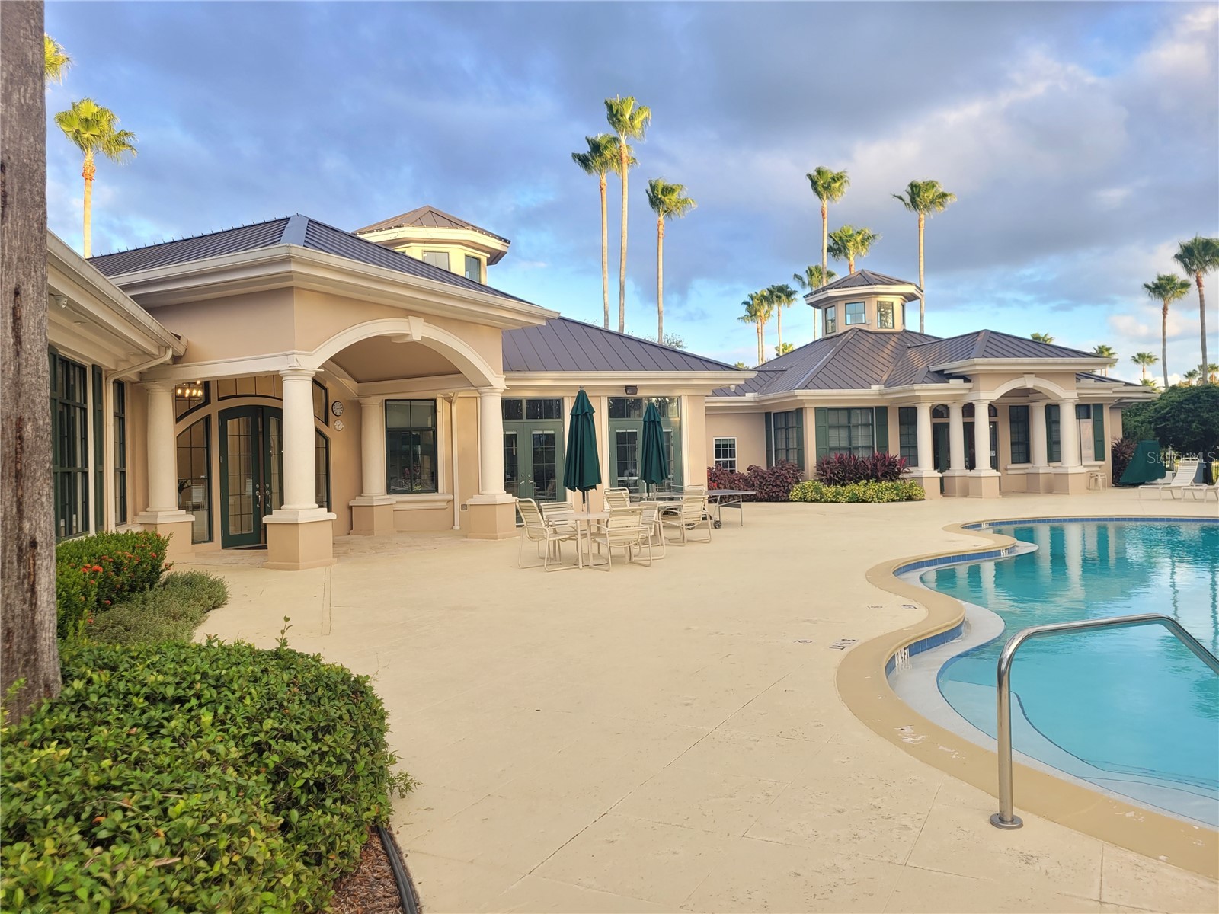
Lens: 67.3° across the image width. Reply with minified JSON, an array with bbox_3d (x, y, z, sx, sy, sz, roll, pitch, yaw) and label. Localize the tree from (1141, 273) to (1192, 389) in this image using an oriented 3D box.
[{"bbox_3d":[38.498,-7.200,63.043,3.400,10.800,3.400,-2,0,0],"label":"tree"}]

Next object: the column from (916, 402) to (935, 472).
[{"bbox_3d":[10.225,-0.641,29.700,0.570,2.209,0.570,-1,0,-17],"label":"column"}]

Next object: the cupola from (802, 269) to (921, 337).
[{"bbox_3d":[10.790,-6.446,38.766,4.600,3.000,4.600,-1,0,-17],"label":"cupola"}]

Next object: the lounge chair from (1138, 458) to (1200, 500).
[{"bbox_3d":[16.375,0.673,26.603,1.650,1.080,0.660,-1,0,-18],"label":"lounge chair"}]

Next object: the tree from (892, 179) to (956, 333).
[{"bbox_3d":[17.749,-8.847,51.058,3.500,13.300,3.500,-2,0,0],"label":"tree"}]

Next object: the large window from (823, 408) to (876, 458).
[{"bbox_3d":[8.154,-0.687,30.930,1.864,1.921,0.150,-1,0,-17],"label":"large window"}]

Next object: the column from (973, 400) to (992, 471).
[{"bbox_3d":[12.399,-0.704,30.414,0.580,2.358,0.580,-1,0,-17],"label":"column"}]

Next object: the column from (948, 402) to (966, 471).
[{"bbox_3d":[11.428,-0.661,30.100,0.570,2.260,0.570,-1,0,-17],"label":"column"}]

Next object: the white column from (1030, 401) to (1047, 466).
[{"bbox_3d":[14.542,-0.737,31.000,0.570,2.215,0.570,-1,0,-17],"label":"white column"}]

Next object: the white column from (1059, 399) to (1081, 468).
[{"bbox_3d":[15.751,-0.803,31.327,0.580,2.312,0.580,-1,0,-17],"label":"white column"}]

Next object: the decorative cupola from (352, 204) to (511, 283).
[{"bbox_3d":[-5.500,-6.263,28.022,4.600,2.900,4.600,-1,0,-17],"label":"decorative cupola"}]

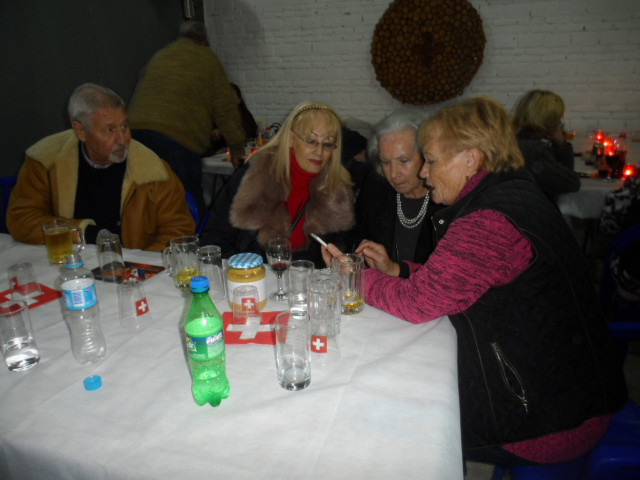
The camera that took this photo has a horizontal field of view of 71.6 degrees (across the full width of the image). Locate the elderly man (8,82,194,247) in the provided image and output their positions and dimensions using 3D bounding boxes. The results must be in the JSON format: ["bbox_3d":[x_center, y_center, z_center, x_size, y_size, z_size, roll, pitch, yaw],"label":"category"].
[{"bbox_3d":[-0.755,0.092,1.643,0.630,1.270,0.660,0,19,-1],"label":"elderly man"}]

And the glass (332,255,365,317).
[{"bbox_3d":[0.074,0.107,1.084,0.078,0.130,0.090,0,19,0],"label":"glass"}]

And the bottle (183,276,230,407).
[{"bbox_3d":[-0.193,0.172,0.743,0.066,0.233,0.066,0,19,0],"label":"bottle"}]

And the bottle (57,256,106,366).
[{"bbox_3d":[-0.467,0.134,0.866,0.070,0.215,0.070,0,16,0],"label":"bottle"}]

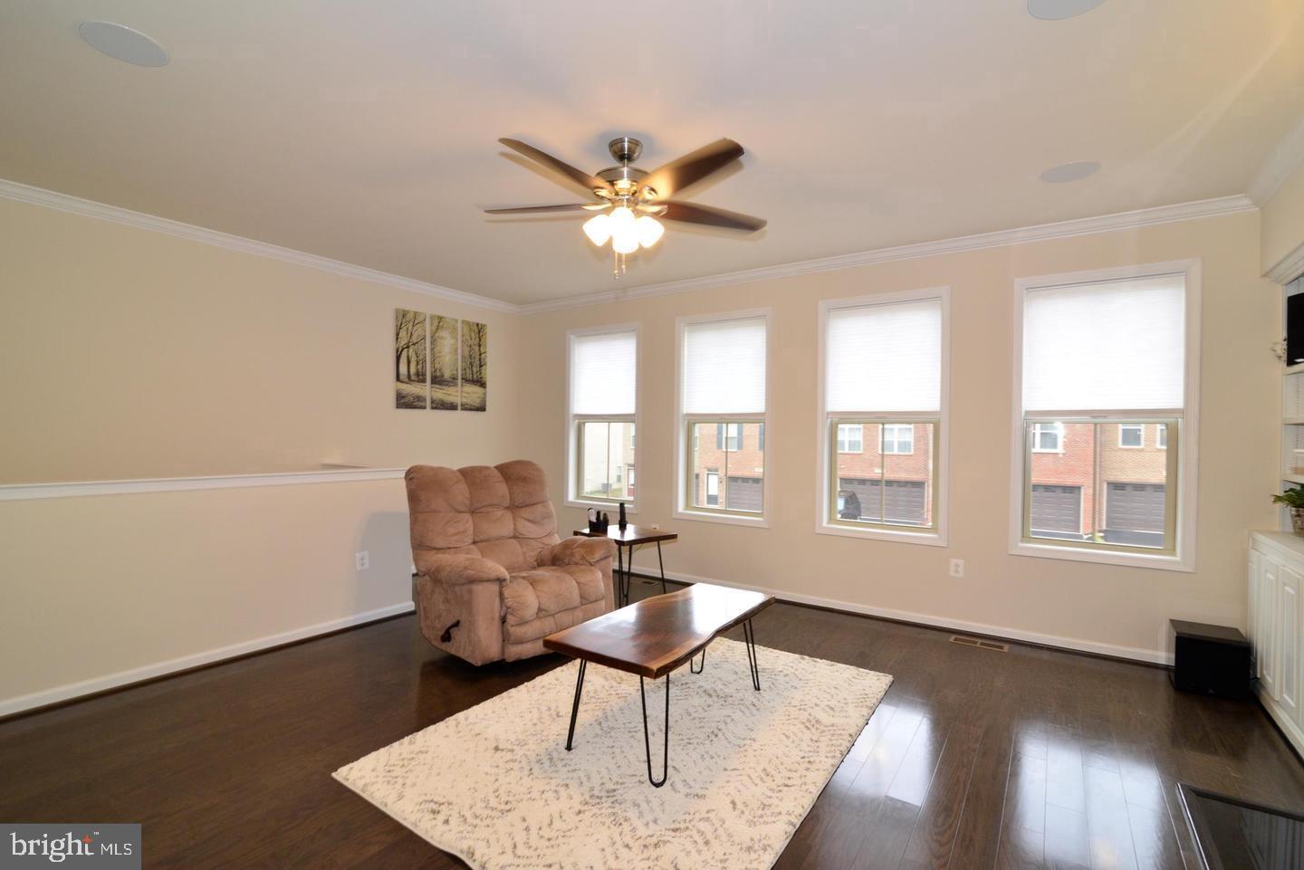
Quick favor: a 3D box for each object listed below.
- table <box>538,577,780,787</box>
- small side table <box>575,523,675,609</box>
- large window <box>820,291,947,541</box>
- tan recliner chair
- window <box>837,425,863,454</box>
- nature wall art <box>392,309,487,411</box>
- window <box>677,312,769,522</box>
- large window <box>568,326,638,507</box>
[{"bbox_3d":[0.100,1.032,2.579,0.521,0.453,1.118,1,0,33],"label":"table"},{"bbox_3d":[-0.182,0.970,4.120,0.489,0.552,0.527,0,0,-44],"label":"small side table"},{"bbox_3d":[1.576,-0.122,4.014,0.819,1.638,0.110,1,0,33],"label":"large window"},{"bbox_3d":[-0.841,0.717,3.587,0.953,1.048,0.953,0,0,-44],"label":"tan recliner chair"},{"bbox_3d":[10.239,0.203,30.345,1.600,1.500,0.120,1,0,33],"label":"window"},{"bbox_3d":[-1.821,-0.627,5.124,0.035,0.826,0.940,1,0,33],"label":"nature wall art"},{"bbox_3d":[0.552,-0.139,4.684,0.819,1.638,0.110,1,0,33],"label":"window"},{"bbox_3d":[-0.466,-0.155,5.350,0.819,1.638,0.110,1,0,33],"label":"large window"}]

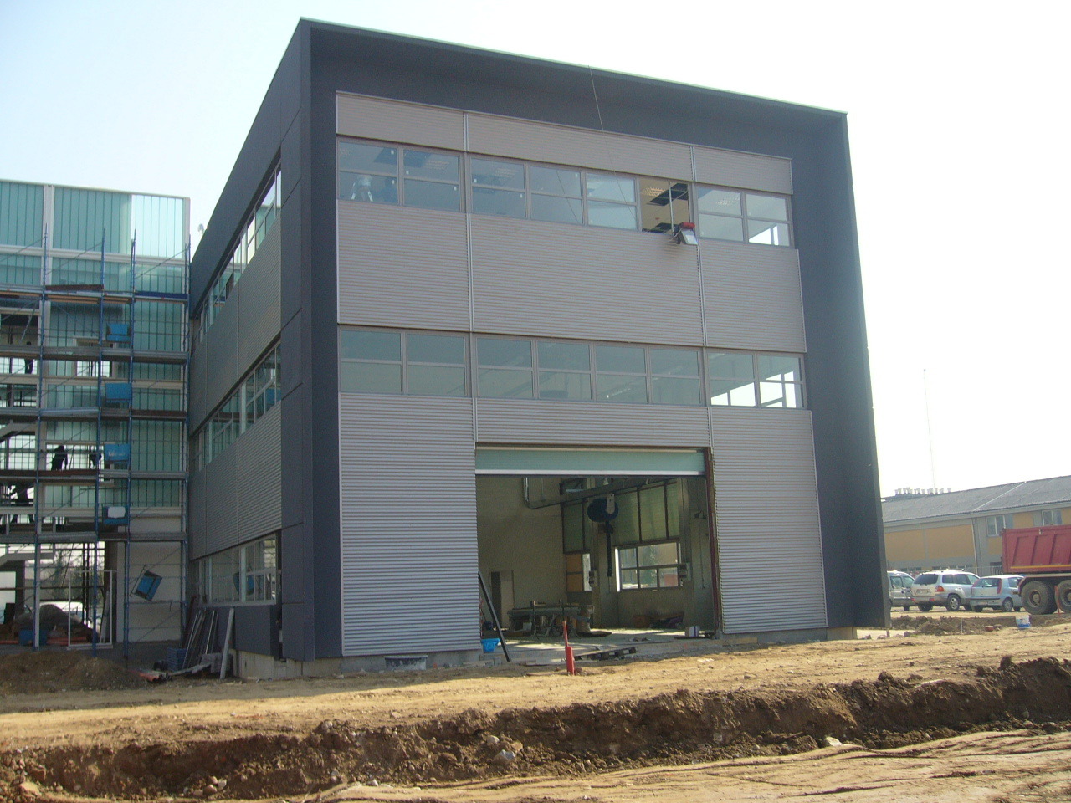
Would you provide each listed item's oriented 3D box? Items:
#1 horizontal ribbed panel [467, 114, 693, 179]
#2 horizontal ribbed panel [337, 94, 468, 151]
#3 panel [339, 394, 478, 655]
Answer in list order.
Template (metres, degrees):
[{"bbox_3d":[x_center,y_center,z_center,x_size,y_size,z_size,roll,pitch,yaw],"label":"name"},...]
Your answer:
[{"bbox_3d":[1.157,-6.037,25.895,6.051,0.975,0.100,2,-10,-24],"label":"horizontal ribbed panel"},{"bbox_3d":[-2.936,-6.171,23.948,2.899,0.974,0.100,2,-10,-24],"label":"horizontal ribbed panel"},{"bbox_3d":[-2.596,2.498,22.488,2.899,5.297,0.100,2,-10,-24],"label":"panel"}]

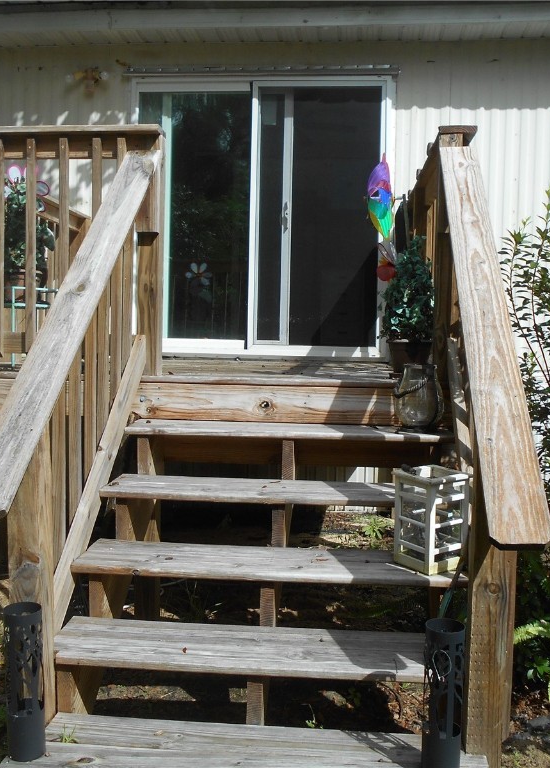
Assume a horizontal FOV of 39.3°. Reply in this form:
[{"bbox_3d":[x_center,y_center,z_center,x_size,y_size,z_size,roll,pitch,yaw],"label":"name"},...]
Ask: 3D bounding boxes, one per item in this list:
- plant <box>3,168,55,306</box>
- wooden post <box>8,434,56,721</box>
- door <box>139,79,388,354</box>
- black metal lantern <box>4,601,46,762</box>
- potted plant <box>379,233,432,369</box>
[{"bbox_3d":[-1.212,-0.707,3.732,0.260,0.630,0.260,1,4,5],"label":"plant"},{"bbox_3d":[-0.688,0.605,2.180,0.089,0.960,0.089,1,4,5],"label":"wooden post"},{"bbox_3d":[-0.094,-1.170,5.444,1.820,1.940,0.100,1,4,5],"label":"door"},{"bbox_3d":[-0.652,0.773,2.009,0.102,0.390,0.102,1,4,5],"label":"black metal lantern"},{"bbox_3d":[0.565,-0.330,3.271,0.240,0.610,0.240,1,4,5],"label":"potted plant"}]

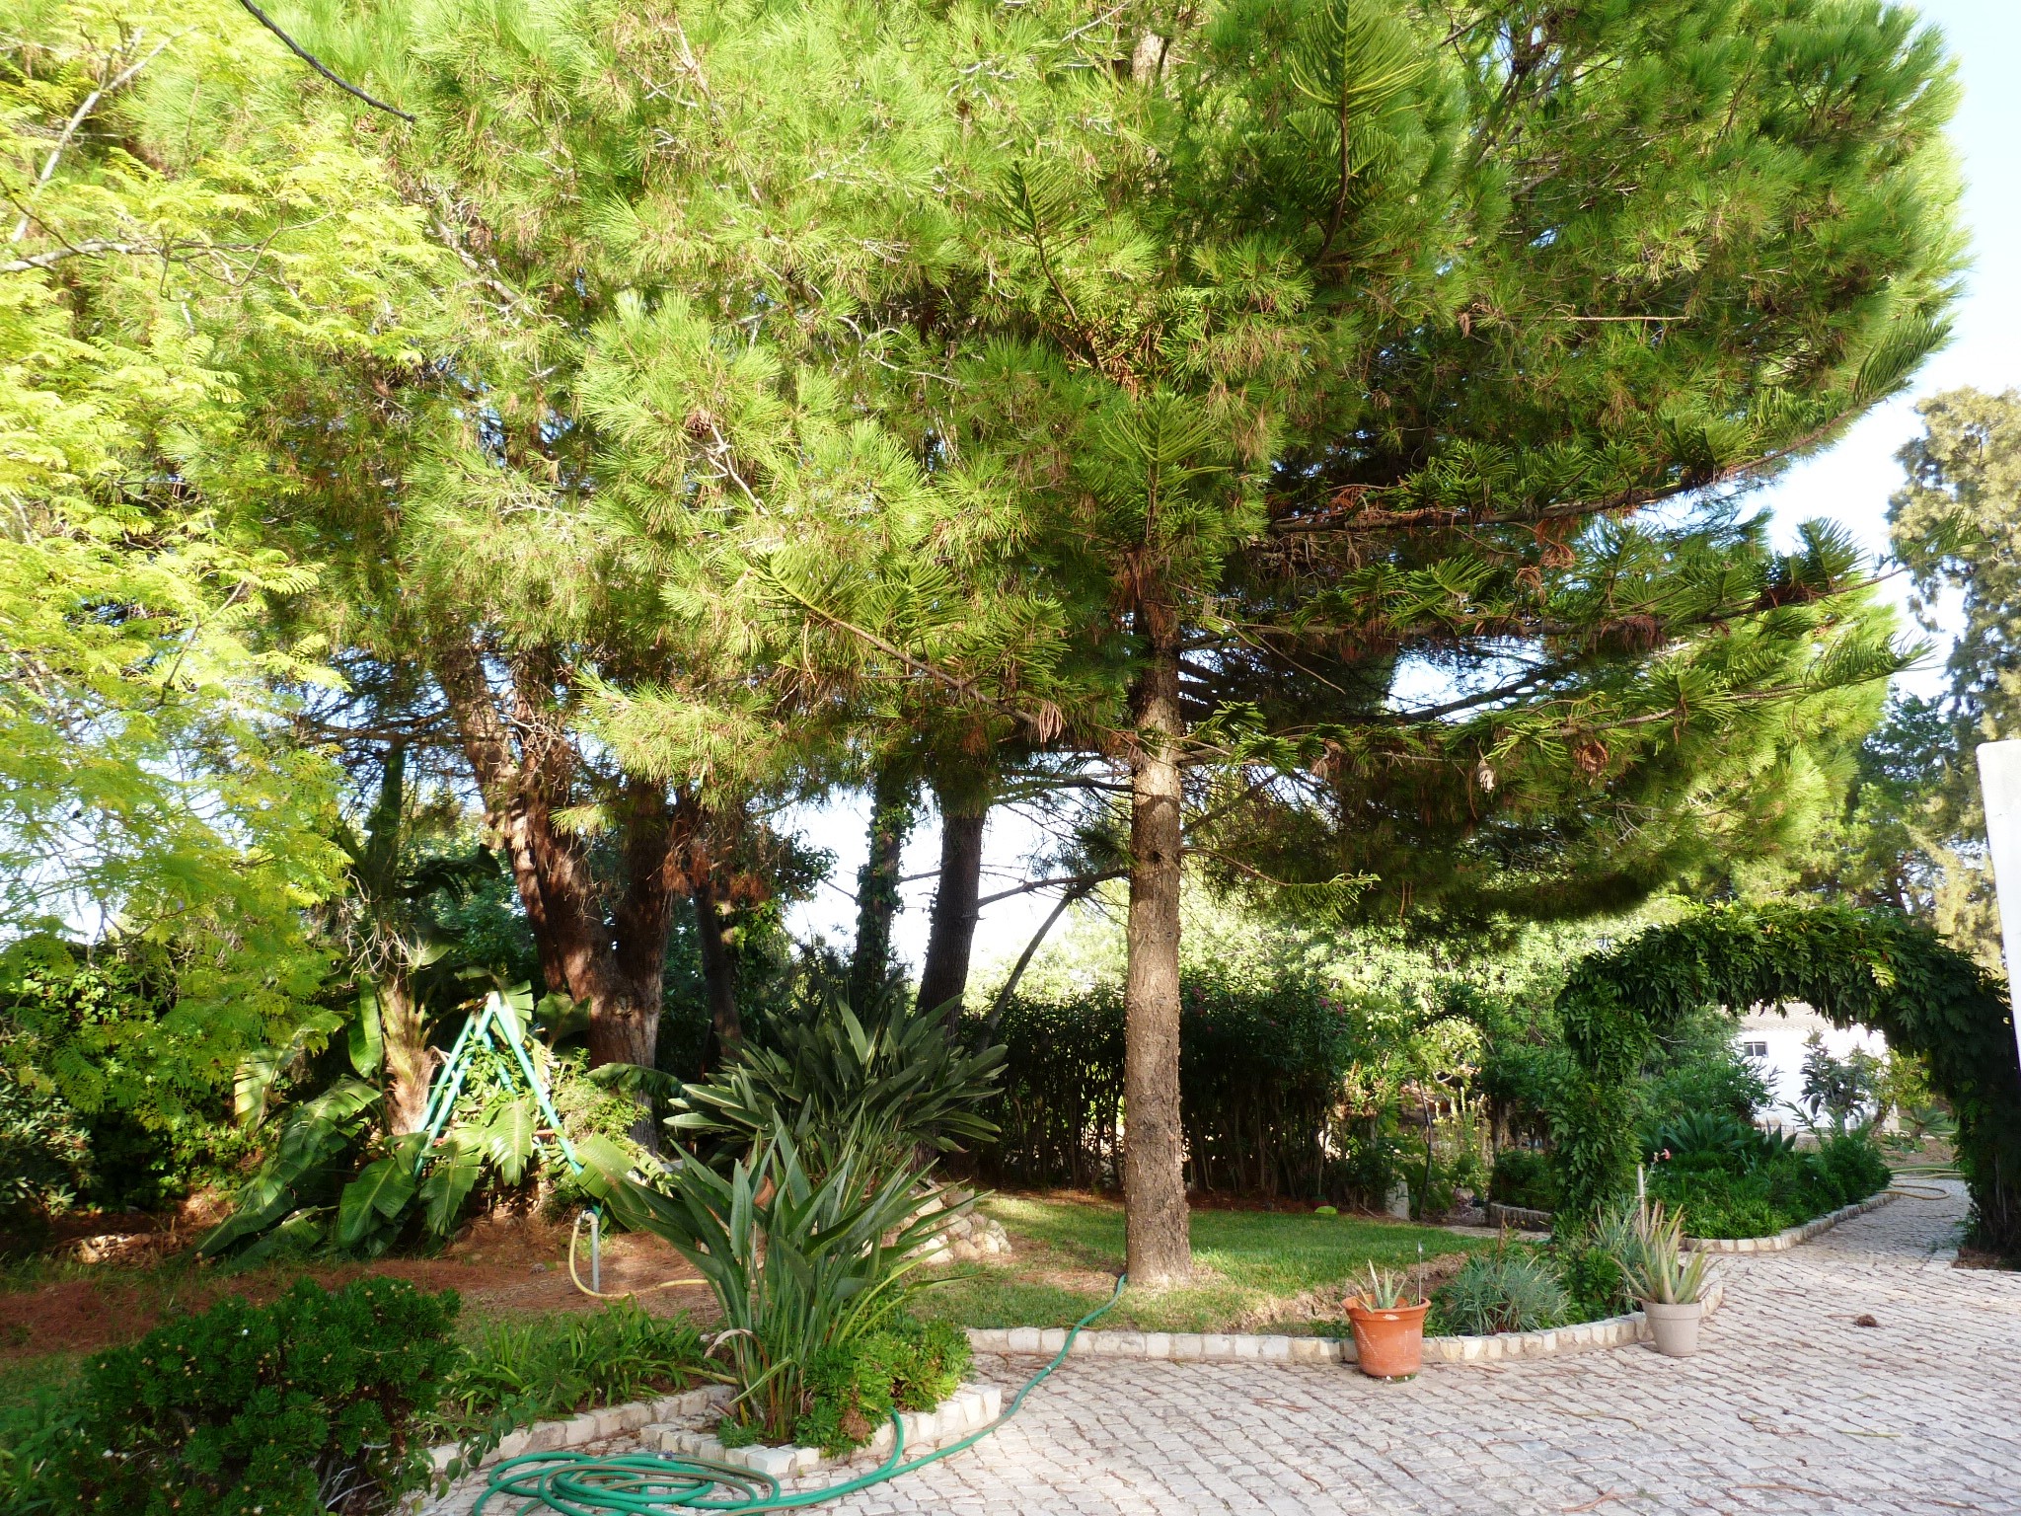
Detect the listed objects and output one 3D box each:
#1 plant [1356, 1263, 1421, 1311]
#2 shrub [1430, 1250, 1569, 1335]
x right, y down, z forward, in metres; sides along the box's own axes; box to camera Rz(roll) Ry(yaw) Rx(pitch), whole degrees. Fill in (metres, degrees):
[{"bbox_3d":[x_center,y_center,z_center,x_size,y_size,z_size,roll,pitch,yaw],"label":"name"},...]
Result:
[{"bbox_3d":[1.730,2.437,6.684,0.300,0.235,0.280,0,-11,0],"label":"plant"},{"bbox_3d":[2.440,2.647,7.244,0.660,0.380,0.600,0,-11,0],"label":"shrub"}]

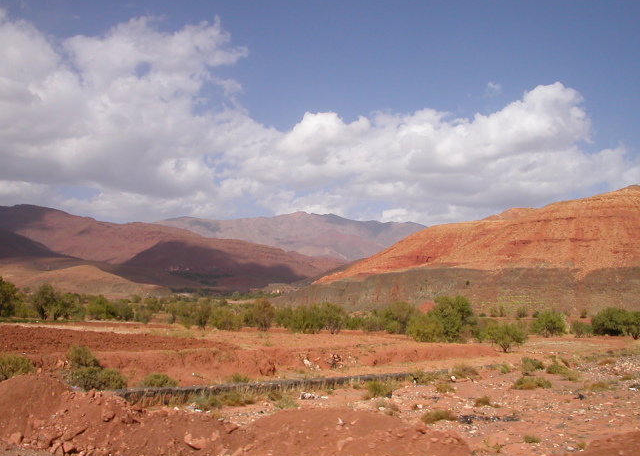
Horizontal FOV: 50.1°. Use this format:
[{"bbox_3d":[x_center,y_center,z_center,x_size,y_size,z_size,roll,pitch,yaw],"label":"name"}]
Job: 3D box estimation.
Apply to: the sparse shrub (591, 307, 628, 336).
[{"bbox_3d":[27.776,8.933,65.640,3.676,2.768,3.308,0,-5,0],"label":"sparse shrub"}]

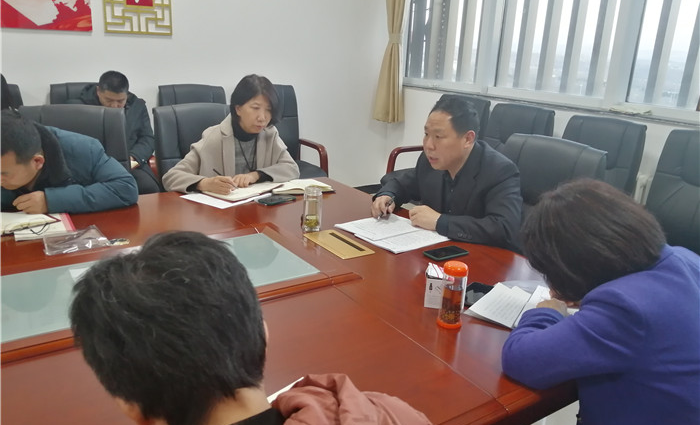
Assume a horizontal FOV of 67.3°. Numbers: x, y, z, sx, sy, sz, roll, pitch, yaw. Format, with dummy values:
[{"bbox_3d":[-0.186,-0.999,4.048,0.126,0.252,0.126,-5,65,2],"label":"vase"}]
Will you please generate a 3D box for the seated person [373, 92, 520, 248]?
[{"bbox_3d":[0.363,0.145,2.062,0.780,1.220,0.720,-8,21,-32],"label":"seated person"}]

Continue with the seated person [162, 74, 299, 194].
[{"bbox_3d":[-0.554,-0.026,2.471,0.640,1.220,0.800,-7,20,-29],"label":"seated person"}]

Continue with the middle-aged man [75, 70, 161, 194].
[{"bbox_3d":[-1.395,-0.284,3.269,0.580,1.160,0.800,-8,21,-32],"label":"middle-aged man"}]

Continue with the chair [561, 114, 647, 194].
[{"bbox_3d":[1.280,-0.027,3.108,0.630,1.010,0.580,-8,21,-32],"label":"chair"}]

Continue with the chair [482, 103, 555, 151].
[{"bbox_3d":[0.957,-0.195,3.579,0.630,1.020,0.580,-8,21,-32],"label":"chair"}]

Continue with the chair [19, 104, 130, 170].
[{"bbox_3d":[-1.273,0.021,2.563,0.580,1.010,0.630,-6,19,-26],"label":"chair"}]

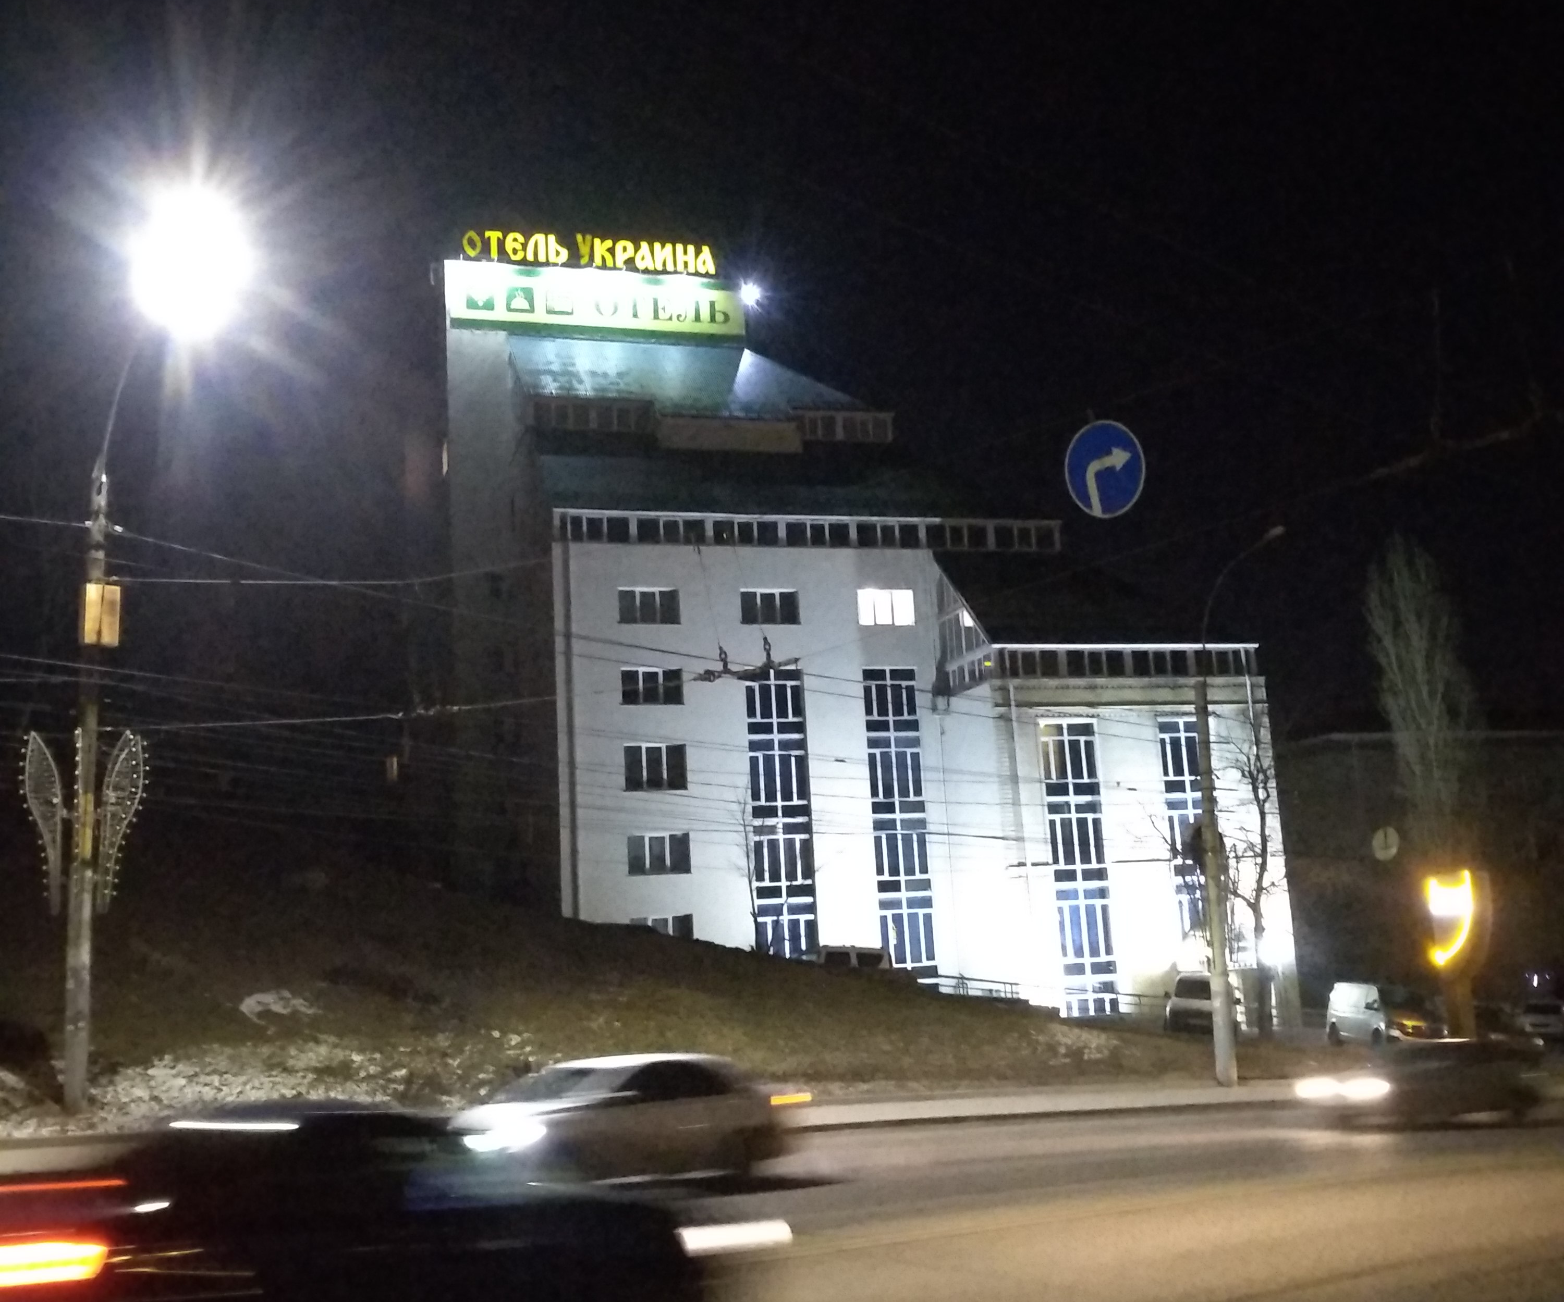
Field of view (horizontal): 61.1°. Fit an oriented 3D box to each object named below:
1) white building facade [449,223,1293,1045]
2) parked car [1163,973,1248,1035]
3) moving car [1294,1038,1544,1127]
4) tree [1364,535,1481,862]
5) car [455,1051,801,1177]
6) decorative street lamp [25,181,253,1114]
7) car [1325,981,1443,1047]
[{"bbox_3d":[1.286,-1.472,58.394,30.700,36.000,20.000,0,-11,-16],"label":"white building facade"},{"bbox_3d":[12.281,10.293,38.500,1.870,1.850,4.500,-5,-13,16],"label":"parked car"},{"bbox_3d":[12.416,8.436,25.800,4.400,1.480,1.770,8,-17,-25],"label":"moving car"},{"bbox_3d":[25.600,4.634,52.000,3.800,17.500,3.800,-3,-11,0],"label":"tree"},{"bbox_3d":[-2.023,6.198,17.600,4.450,1.470,1.770,9,-17,-29],"label":"car"},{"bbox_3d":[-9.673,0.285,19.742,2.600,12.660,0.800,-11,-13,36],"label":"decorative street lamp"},{"bbox_3d":[19.037,11.484,41.800,1.900,1.960,4.800,-1,-13,0],"label":"car"}]

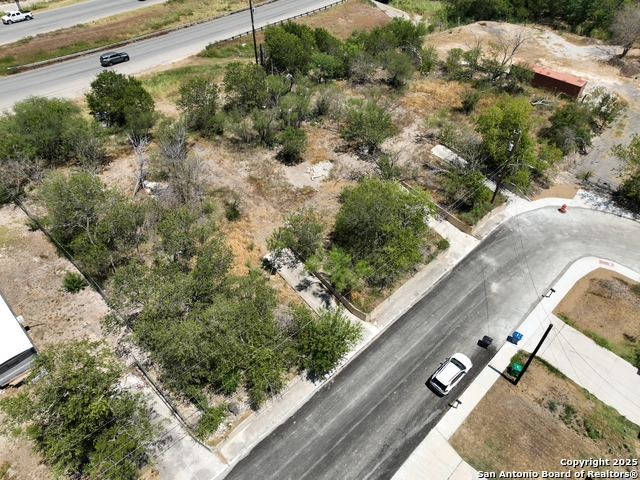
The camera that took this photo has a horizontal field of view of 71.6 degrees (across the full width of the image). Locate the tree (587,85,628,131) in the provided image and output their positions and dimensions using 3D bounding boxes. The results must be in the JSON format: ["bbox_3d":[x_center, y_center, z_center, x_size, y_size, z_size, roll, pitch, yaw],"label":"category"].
[{"bbox_3d":[42.103,-19.045,65.687,4.324,6.110,4.606,0,44,0],"label":"tree"}]

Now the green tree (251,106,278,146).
[{"bbox_3d":[-7.896,-16.429,64.446,3.943,5.709,3.665,0,46,0],"label":"green tree"}]

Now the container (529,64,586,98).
[{"bbox_3d":[40.214,-28.326,78.676,12.000,2.590,2.440,35,54,30],"label":"container"}]

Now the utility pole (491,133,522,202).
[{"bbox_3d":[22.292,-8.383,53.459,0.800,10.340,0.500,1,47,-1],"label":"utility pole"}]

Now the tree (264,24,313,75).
[{"bbox_3d":[-5.524,-33.191,78.368,7.802,7.520,8.084,0,44,0],"label":"tree"}]

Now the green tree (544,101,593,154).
[{"bbox_3d":[34.000,-15.218,61.275,5.076,6.580,5.640,0,44,0],"label":"green tree"}]

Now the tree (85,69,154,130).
[{"bbox_3d":[-28.691,-19.998,64.468,8.366,7.520,8.648,0,44,0],"label":"tree"}]

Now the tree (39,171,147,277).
[{"bbox_3d":[-24.750,-1.694,48.484,10.200,8.200,9.500,0,46,0],"label":"tree"}]

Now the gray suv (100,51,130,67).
[{"bbox_3d":[-38.166,-33.738,82.888,4.900,1.750,1.950,-33,54,-30],"label":"gray suv"}]

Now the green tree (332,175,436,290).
[{"bbox_3d":[6.387,-0.929,45.465,9.400,7.520,10.810,0,44,0],"label":"green tree"}]

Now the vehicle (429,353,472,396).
[{"bbox_3d":[11.931,12.360,40.473,4.500,1.630,1.850,-34,55,-29],"label":"vehicle"}]

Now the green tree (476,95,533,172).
[{"bbox_3d":[25.076,-14.223,59.819,7.200,9.300,6.800,0,46,0],"label":"green tree"}]

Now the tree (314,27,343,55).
[{"bbox_3d":[1.595,-37.075,83.682,5.170,5.922,5.170,0,44,0],"label":"tree"}]

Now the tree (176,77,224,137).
[{"bbox_3d":[-16.779,-18.529,63.007,6.016,7.708,6.580,0,44,0],"label":"tree"}]

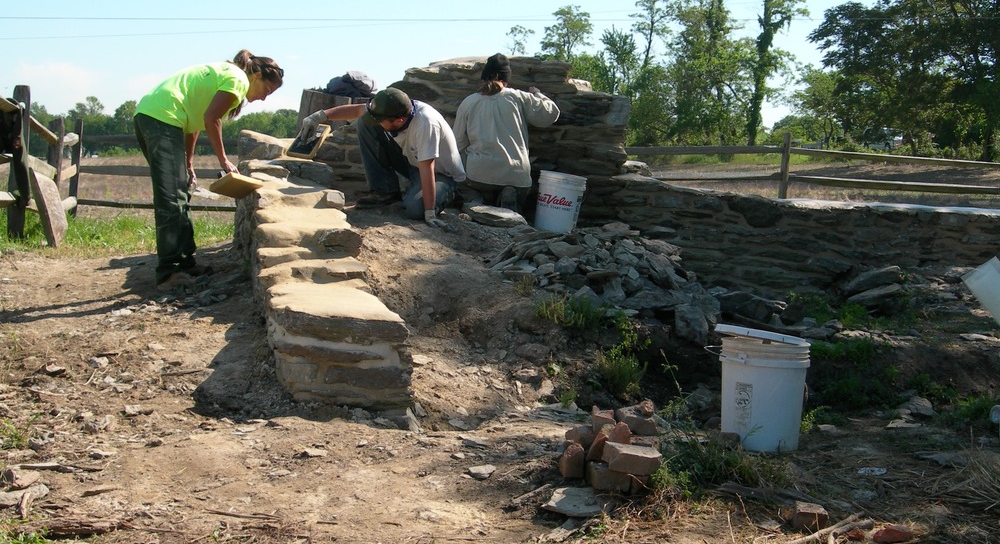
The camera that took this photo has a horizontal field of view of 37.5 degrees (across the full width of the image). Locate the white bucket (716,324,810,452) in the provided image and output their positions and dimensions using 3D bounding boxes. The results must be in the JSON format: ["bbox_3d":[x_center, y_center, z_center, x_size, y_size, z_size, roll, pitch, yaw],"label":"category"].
[{"bbox_3d":[0.892,0.390,4.970,0.310,0.400,0.310,3,5,0],"label":"white bucket"}]

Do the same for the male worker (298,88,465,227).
[{"bbox_3d":[-0.720,-0.702,8.950,0.920,0.850,0.800,-2,7,-37],"label":"male worker"}]

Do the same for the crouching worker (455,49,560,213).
[{"bbox_3d":[0.042,-0.893,9.500,0.690,1.030,0.750,2,5,5],"label":"crouching worker"}]

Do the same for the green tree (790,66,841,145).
[{"bbox_3d":[19.395,-10.110,90.000,3.400,5.000,3.400,3,5,11],"label":"green tree"}]

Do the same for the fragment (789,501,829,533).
[{"bbox_3d":[0.855,0.675,4.050,0.090,0.057,0.110,3,5,12],"label":"fragment"}]

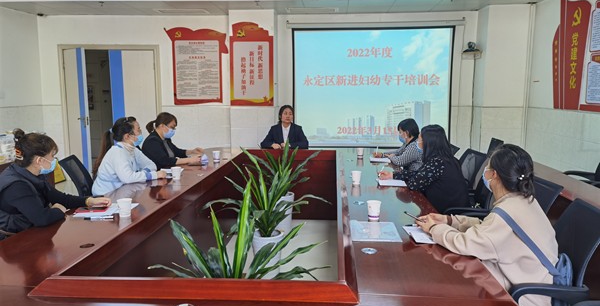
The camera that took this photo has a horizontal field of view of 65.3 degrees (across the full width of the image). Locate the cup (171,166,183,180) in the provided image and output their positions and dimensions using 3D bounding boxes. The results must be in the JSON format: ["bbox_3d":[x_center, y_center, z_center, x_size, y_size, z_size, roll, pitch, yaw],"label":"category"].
[{"bbox_3d":[-0.910,0.151,3.458,0.077,0.085,0.077,0,7,0],"label":"cup"}]

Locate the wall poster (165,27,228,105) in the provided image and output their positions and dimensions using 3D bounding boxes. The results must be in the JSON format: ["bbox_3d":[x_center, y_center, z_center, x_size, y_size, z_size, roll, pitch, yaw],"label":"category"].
[{"bbox_3d":[-1.618,-1.354,7.305,1.018,1.200,0.020,1,7,4],"label":"wall poster"}]

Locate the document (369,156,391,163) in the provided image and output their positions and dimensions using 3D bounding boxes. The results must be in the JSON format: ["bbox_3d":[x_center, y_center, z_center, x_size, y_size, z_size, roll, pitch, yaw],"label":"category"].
[{"bbox_3d":[0.754,0.071,4.404,0.185,0.015,0.240,1,8,4],"label":"document"}]

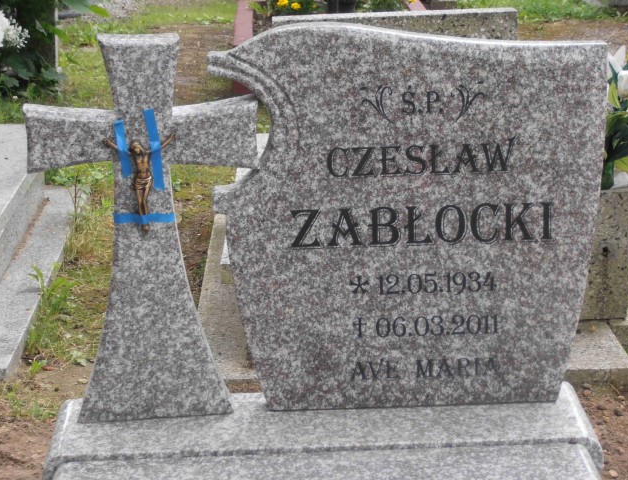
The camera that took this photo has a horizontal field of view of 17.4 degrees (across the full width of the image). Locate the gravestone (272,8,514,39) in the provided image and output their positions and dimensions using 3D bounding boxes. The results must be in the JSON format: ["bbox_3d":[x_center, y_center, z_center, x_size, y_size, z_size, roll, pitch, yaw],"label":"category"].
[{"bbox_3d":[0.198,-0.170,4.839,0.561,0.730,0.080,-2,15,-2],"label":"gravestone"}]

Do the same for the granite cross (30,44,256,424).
[{"bbox_3d":[-0.281,-0.021,3.475,0.387,0.649,0.085,-2,15,-2],"label":"granite cross"}]

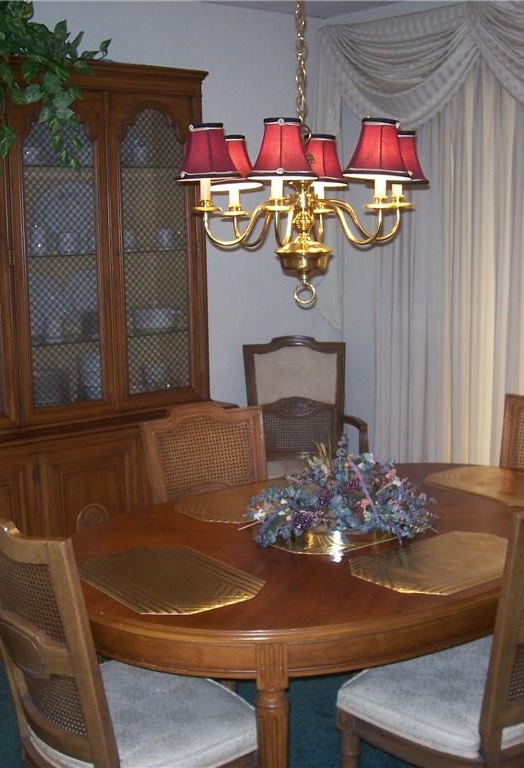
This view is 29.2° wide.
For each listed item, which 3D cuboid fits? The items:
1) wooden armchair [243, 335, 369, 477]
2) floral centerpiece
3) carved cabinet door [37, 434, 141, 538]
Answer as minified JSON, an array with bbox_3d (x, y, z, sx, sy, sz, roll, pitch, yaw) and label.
[{"bbox_3d":[0.162,0.330,4.279,0.600,1.010,0.600,-1,9,-2],"label":"wooden armchair"},{"bbox_3d":[0.185,0.263,2.631,0.470,0.230,0.350,-1,9,0],"label":"floral centerpiece"},{"bbox_3d":[-0.617,0.521,3.701,0.421,0.632,0.025,-8,12,-38],"label":"carved cabinet door"}]

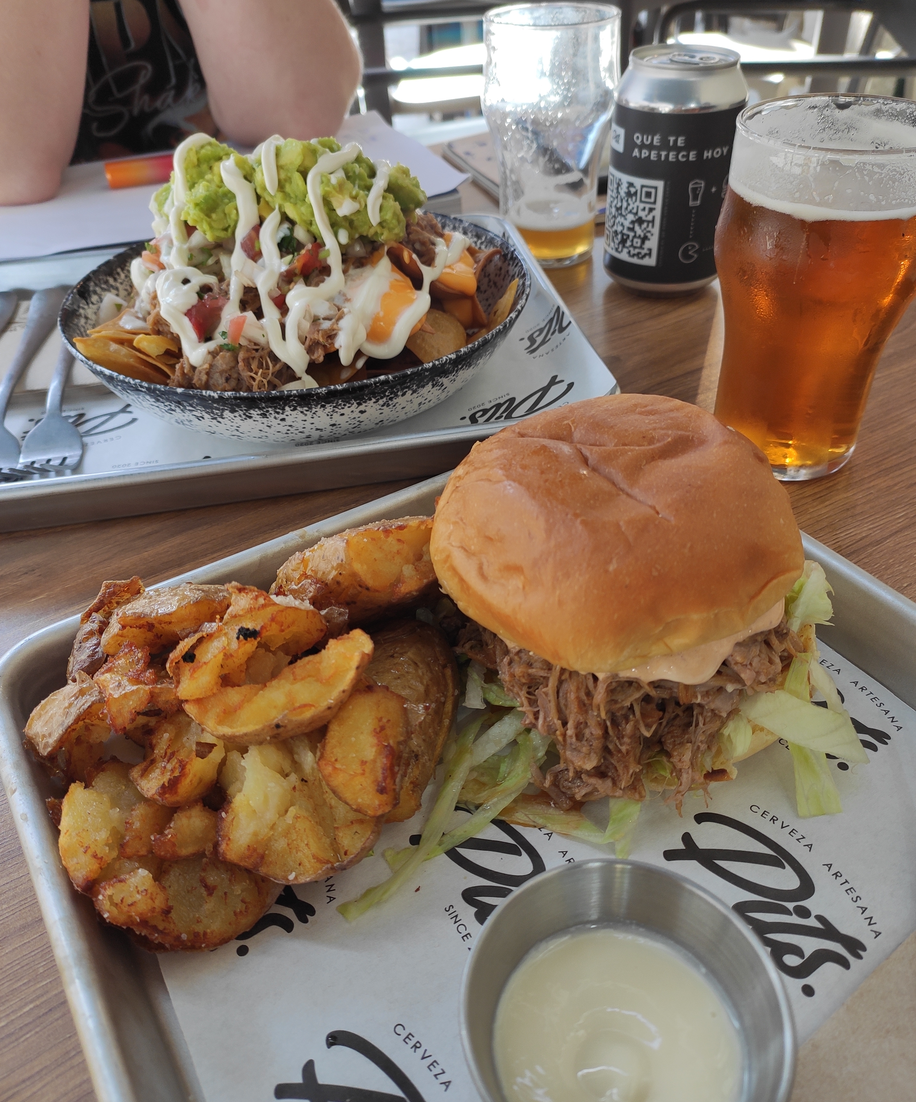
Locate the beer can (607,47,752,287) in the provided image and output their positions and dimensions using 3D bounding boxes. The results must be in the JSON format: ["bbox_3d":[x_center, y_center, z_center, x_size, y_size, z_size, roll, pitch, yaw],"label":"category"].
[{"bbox_3d":[0.114,-0.200,0.473,0.066,0.115,0.066,6,41,11],"label":"beer can"}]

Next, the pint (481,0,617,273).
[{"bbox_3d":[0.052,-0.235,0.508,0.075,0.128,0.075,-3,40,0],"label":"pint"}]

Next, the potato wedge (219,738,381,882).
[{"bbox_3d":[-0.040,0.066,0.224,0.044,0.032,0.042,-9,40,-8],"label":"potato wedge"}]

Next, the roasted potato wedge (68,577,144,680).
[{"bbox_3d":[-0.108,0.024,0.270,0.022,0.029,0.036,19,44,24],"label":"roasted potato wedge"}]

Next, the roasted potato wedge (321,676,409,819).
[{"bbox_3d":[-0.024,0.051,0.227,0.026,0.026,0.038,3,40,8],"label":"roasted potato wedge"}]

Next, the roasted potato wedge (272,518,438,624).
[{"bbox_3d":[-0.031,0.007,0.292,0.066,0.031,0.033,-23,44,-22],"label":"roasted potato wedge"}]

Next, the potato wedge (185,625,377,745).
[{"bbox_3d":[-0.048,0.036,0.233,0.055,0.024,0.026,-18,42,-17],"label":"potato wedge"}]

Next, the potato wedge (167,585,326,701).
[{"bbox_3d":[-0.060,0.027,0.253,0.046,0.027,0.030,-21,43,-20],"label":"potato wedge"}]

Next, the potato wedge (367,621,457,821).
[{"bbox_3d":[-0.015,0.045,0.249,0.036,0.032,0.066,2,40,6],"label":"potato wedge"}]

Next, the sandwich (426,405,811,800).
[{"bbox_3d":[0.045,0.005,0.251,0.109,0.085,0.106,-3,40,0],"label":"sandwich"}]

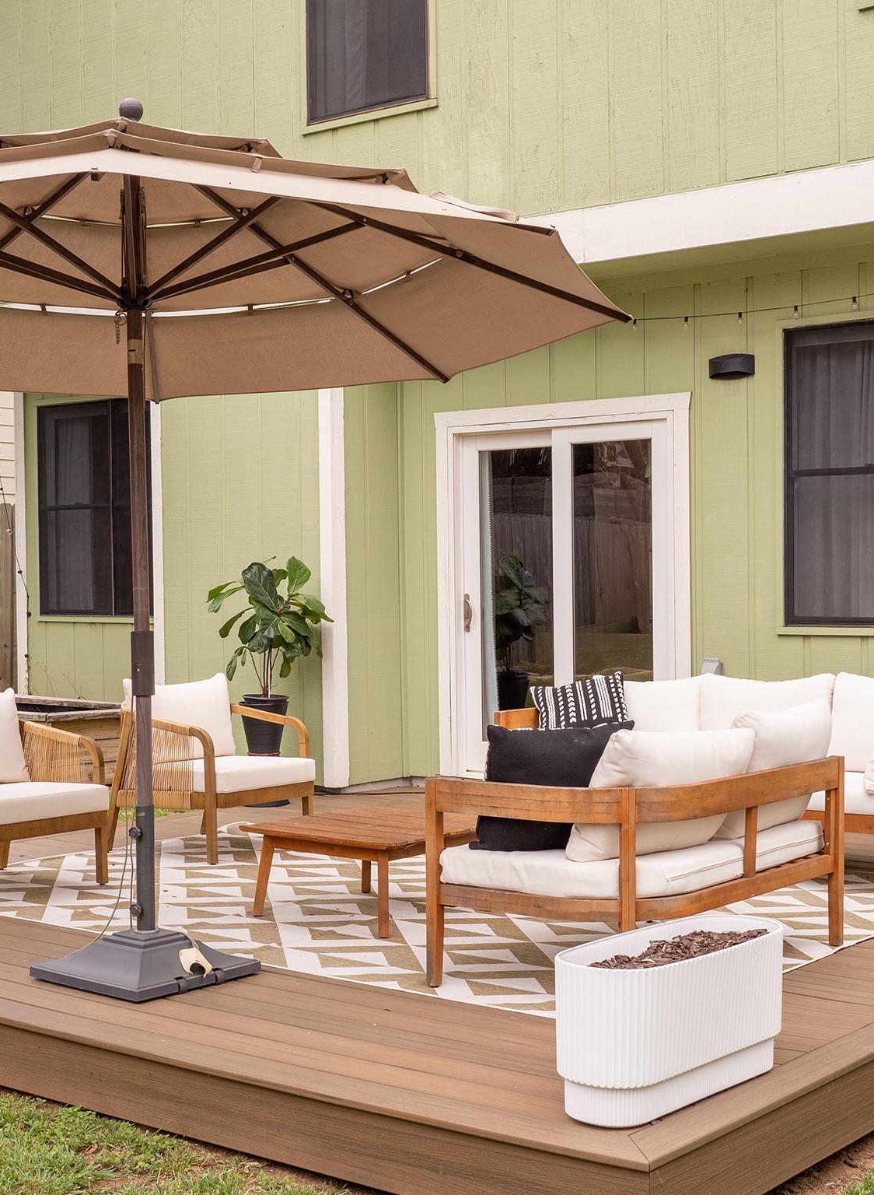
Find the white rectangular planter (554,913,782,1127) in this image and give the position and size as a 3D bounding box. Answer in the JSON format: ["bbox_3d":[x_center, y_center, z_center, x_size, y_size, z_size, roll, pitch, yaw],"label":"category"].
[{"bbox_3d":[0.561,0.985,3.915,0.254,0.345,0.748,0,0,41],"label":"white rectangular planter"}]

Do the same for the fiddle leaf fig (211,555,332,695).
[{"bbox_3d":[-0.922,0.162,9.200,0.680,0.780,0.630,0,0,-5],"label":"fiddle leaf fig"}]

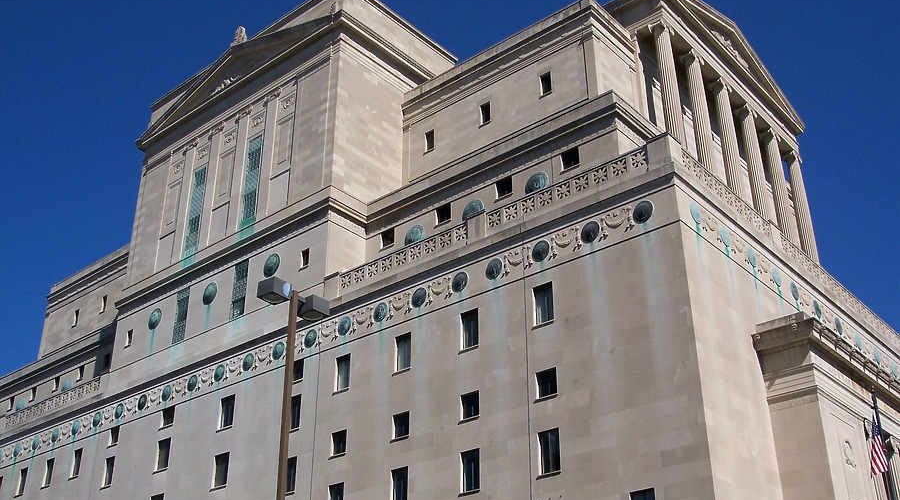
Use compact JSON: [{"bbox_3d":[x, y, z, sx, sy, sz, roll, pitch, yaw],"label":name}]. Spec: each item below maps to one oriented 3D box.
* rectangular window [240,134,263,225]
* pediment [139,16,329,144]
[{"bbox_3d":[-15.888,-5.562,79.629,1.880,8.080,0.300,-22,-35,35],"label":"rectangular window"},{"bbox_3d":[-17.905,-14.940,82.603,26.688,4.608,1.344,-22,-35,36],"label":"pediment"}]

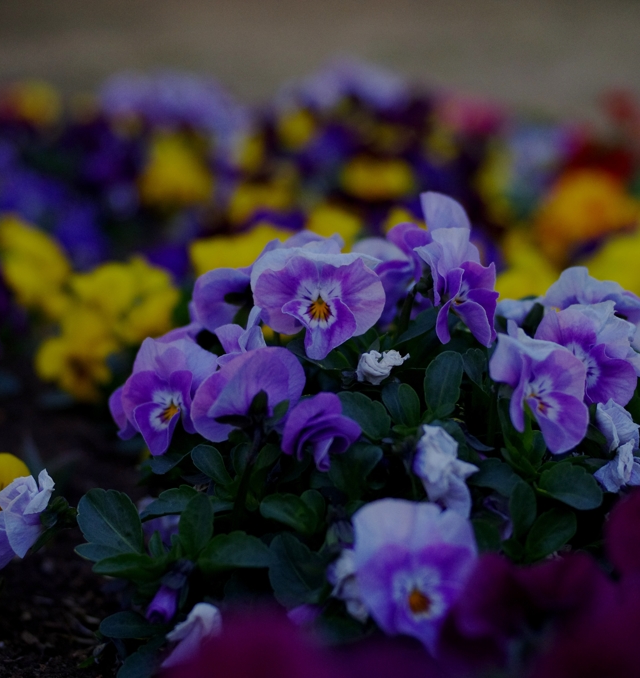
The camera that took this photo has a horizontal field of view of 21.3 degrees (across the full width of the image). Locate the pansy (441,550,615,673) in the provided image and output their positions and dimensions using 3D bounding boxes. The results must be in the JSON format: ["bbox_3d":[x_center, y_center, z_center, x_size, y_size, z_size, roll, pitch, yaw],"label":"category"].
[{"bbox_3d":[0.062,0.082,0.510,0.051,0.038,0.026,0,17,0],"label":"pansy"}]

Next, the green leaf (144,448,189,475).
[{"bbox_3d":[-0.054,0.043,0.600,0.014,0.006,0.013,-19,32,-20],"label":"green leaf"}]

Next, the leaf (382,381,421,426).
[{"bbox_3d":[0.028,0.023,0.587,0.013,0.015,0.007,8,-6,6],"label":"leaf"}]

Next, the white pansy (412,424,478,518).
[{"bbox_3d":[0.042,0.044,0.565,0.019,0.029,0.016,-11,0,-16],"label":"white pansy"}]

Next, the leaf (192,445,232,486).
[{"bbox_3d":[-0.043,0.050,0.675,0.011,0.020,0.007,-45,6,-19],"label":"leaf"}]

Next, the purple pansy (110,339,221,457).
[{"bbox_3d":[-0.055,0.020,0.605,0.041,0.043,0.022,6,16,21],"label":"purple pansy"}]

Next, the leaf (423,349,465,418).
[{"bbox_3d":[0.043,0.015,0.590,0.013,0.022,0.007,6,-6,1],"label":"leaf"}]

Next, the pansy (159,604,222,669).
[{"bbox_3d":[-0.043,0.100,0.575,0.022,0.024,0.020,6,18,20],"label":"pansy"}]

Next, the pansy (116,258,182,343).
[{"bbox_3d":[-0.100,-0.022,0.990,0.041,0.048,0.026,-2,15,-8],"label":"pansy"}]

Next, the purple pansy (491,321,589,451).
[{"bbox_3d":[0.087,0.020,0.680,0.040,0.051,0.024,-3,17,-11],"label":"purple pansy"}]

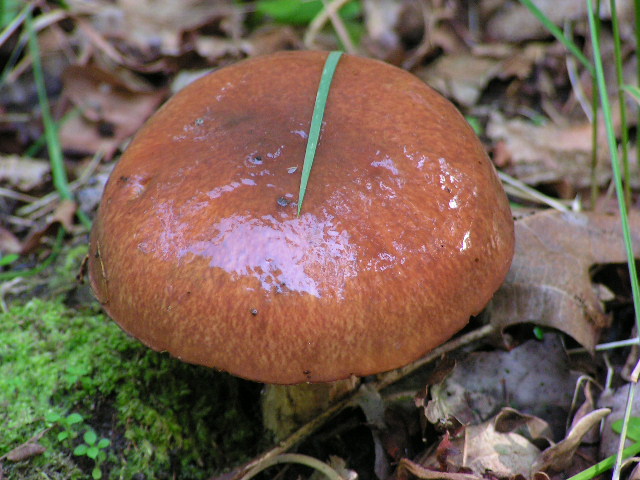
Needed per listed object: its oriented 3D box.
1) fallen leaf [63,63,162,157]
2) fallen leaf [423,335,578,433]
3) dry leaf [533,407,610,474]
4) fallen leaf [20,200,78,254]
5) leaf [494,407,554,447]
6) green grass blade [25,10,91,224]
[{"bbox_3d":[-0.064,-0.040,1.365,0.034,0.014,0.034,0,32,0],"label":"fallen leaf"},{"bbox_3d":[0.050,0.040,1.235,0.044,0.014,0.034,0,32,0],"label":"fallen leaf"},{"bbox_3d":[0.069,0.055,1.215,0.021,0.012,0.015,0,32,0],"label":"dry leaf"},{"bbox_3d":[-0.080,-0.004,1.305,0.018,0.012,0.014,0,32,0],"label":"fallen leaf"},{"bbox_3d":[0.056,0.051,1.220,0.017,0.009,0.010,0,32,0],"label":"leaf"},{"bbox_3d":[-0.080,-0.036,1.335,0.008,0.009,0.073,-24,66,14],"label":"green grass blade"}]

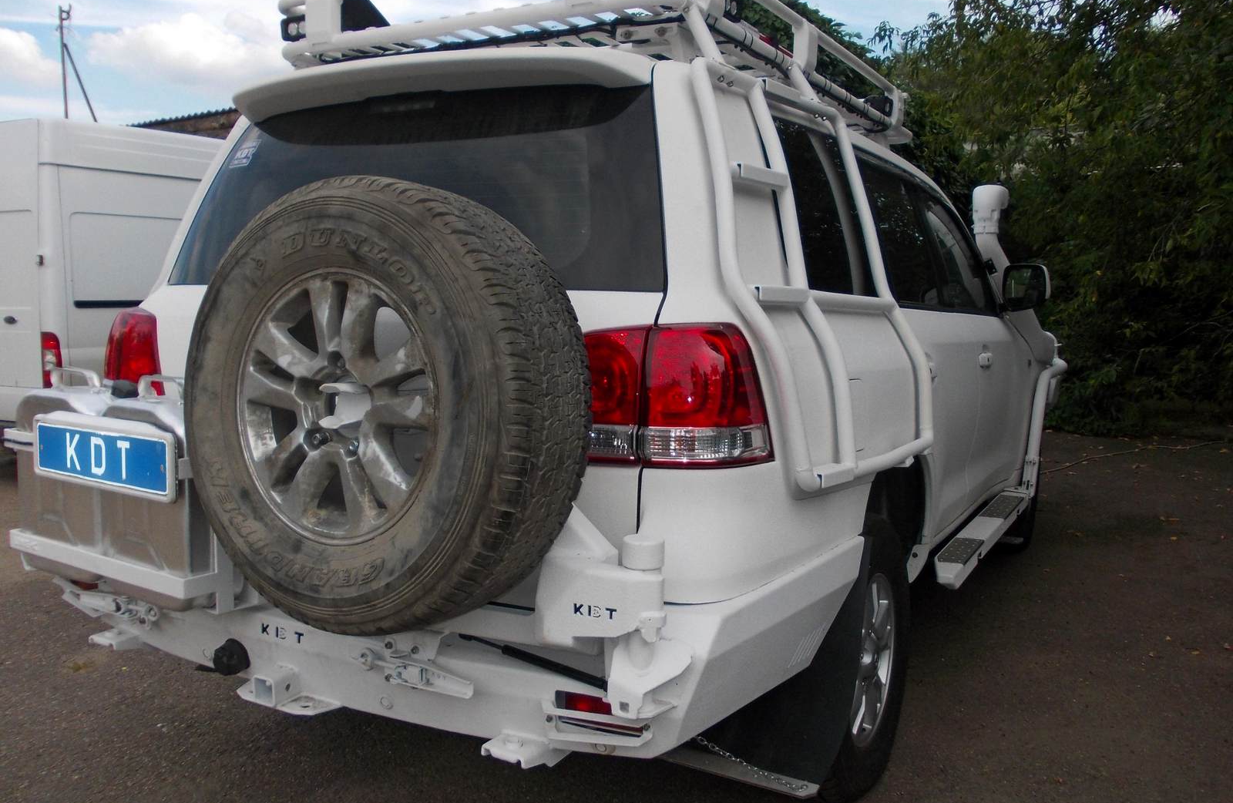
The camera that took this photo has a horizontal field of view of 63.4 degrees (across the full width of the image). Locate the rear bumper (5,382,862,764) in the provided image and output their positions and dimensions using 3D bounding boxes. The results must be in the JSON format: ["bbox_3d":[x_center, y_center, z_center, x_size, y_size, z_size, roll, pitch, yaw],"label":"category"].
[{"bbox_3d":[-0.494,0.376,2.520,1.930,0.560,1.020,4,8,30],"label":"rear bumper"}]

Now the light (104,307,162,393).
[{"bbox_3d":[-1.272,-0.123,2.702,0.300,0.275,0.190,4,8,30],"label":"light"}]

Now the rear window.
[{"bbox_3d":[-0.526,-0.504,2.368,1.500,0.490,0.100,4,-16,30],"label":"rear window"}]

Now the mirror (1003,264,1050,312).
[{"bbox_3d":[1.796,-0.496,4.368,0.195,0.210,0.130,4,8,30],"label":"mirror"}]

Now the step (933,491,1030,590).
[{"bbox_3d":[1.480,0.546,4.068,0.118,0.068,1.560,4,8,30],"label":"step"}]

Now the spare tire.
[{"bbox_3d":[-0.434,0.007,1.835,0.800,0.800,0.280,4,6,30],"label":"spare tire"}]

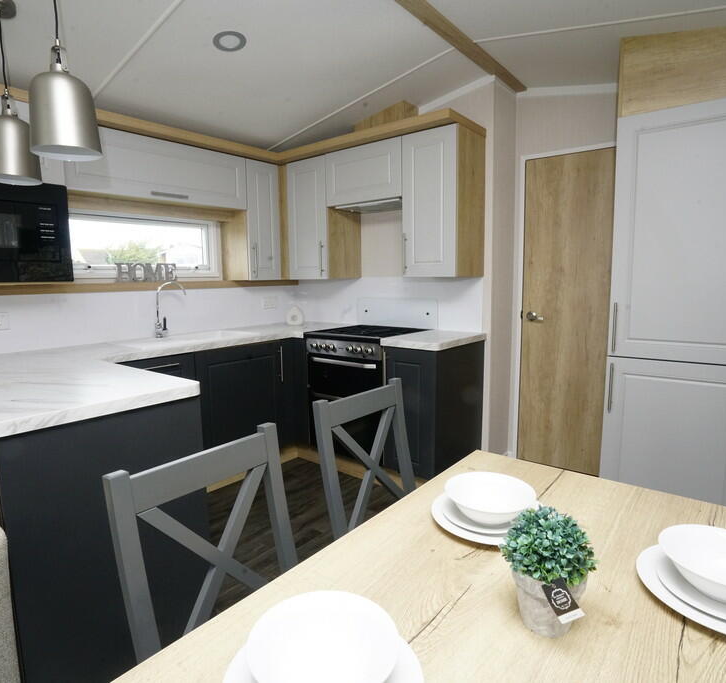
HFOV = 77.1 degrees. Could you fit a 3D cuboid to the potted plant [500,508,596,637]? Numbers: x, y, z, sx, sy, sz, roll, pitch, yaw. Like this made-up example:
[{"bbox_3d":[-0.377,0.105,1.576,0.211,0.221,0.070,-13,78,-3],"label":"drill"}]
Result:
[{"bbox_3d":[0.271,0.330,0.655,0.136,0.167,0.136,5,9,37],"label":"potted plant"}]

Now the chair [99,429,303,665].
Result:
[{"bbox_3d":[-0.168,0.687,0.938,0.500,0.870,0.420,5,10,38],"label":"chair"}]

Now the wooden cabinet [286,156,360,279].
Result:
[{"bbox_3d":[-0.288,-0.857,3.303,0.378,0.798,0.353,5,10,38],"label":"wooden cabinet"}]

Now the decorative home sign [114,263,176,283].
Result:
[{"bbox_3d":[-1.255,-0.403,2.659,0.024,0.102,0.365,5,10,38],"label":"decorative home sign"}]

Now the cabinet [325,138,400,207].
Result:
[{"bbox_3d":[0.113,-1.064,2.995,0.595,0.339,0.385,5,9,37],"label":"cabinet"}]

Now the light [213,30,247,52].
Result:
[{"bbox_3d":[-0.595,-1.348,2.030,0.145,0.030,0.145,-8,2,0],"label":"light"}]

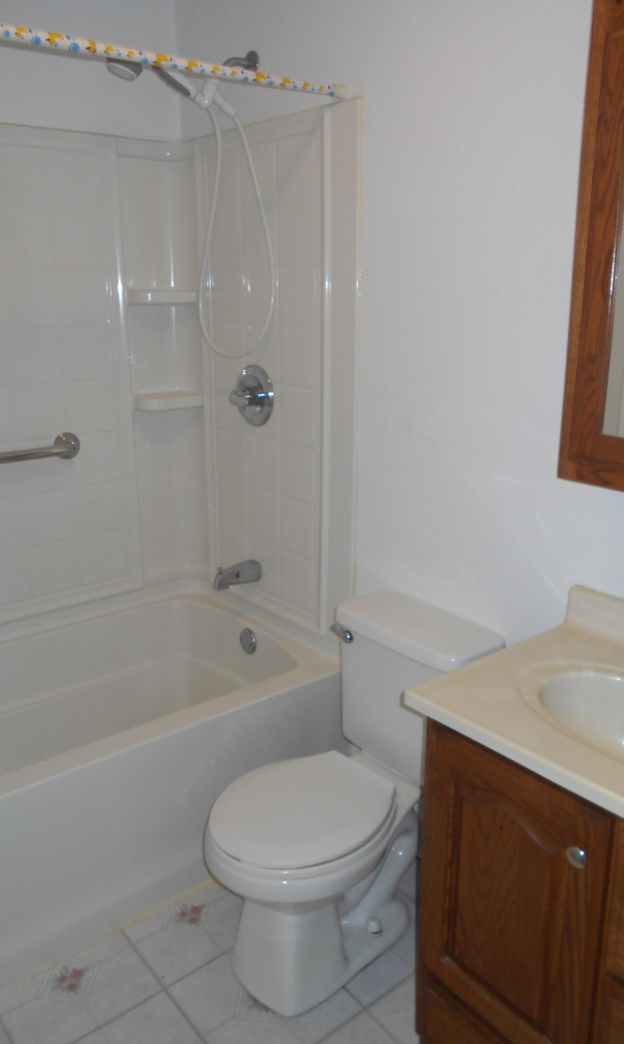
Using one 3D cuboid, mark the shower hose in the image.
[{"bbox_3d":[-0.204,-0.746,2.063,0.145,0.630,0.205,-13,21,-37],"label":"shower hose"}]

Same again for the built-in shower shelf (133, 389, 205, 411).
[{"bbox_3d":[-0.453,-0.375,2.461,0.220,0.040,0.135,-13,21,-37],"label":"built-in shower shelf"}]

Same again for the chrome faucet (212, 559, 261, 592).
[{"bbox_3d":[-0.235,0.160,2.394,0.152,0.072,0.055,-13,21,-37],"label":"chrome faucet"}]

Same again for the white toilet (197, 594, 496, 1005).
[{"bbox_3d":[0.064,0.624,1.754,0.658,0.722,0.387,-13,21,-37],"label":"white toilet"}]

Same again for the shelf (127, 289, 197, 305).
[{"bbox_3d":[-0.457,-0.683,2.366,0.223,0.040,0.135,-13,21,-37],"label":"shelf"}]

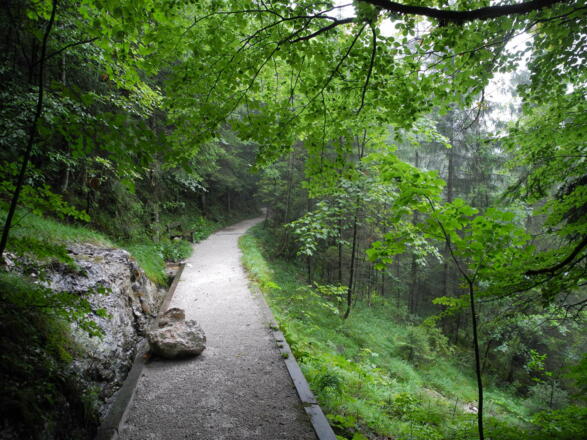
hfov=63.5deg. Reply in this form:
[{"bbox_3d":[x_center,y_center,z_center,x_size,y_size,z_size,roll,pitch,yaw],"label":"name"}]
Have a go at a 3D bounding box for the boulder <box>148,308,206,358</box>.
[{"bbox_3d":[-1.135,1.070,4.650,0.560,0.370,0.520,-1,4,-12],"label":"boulder"}]

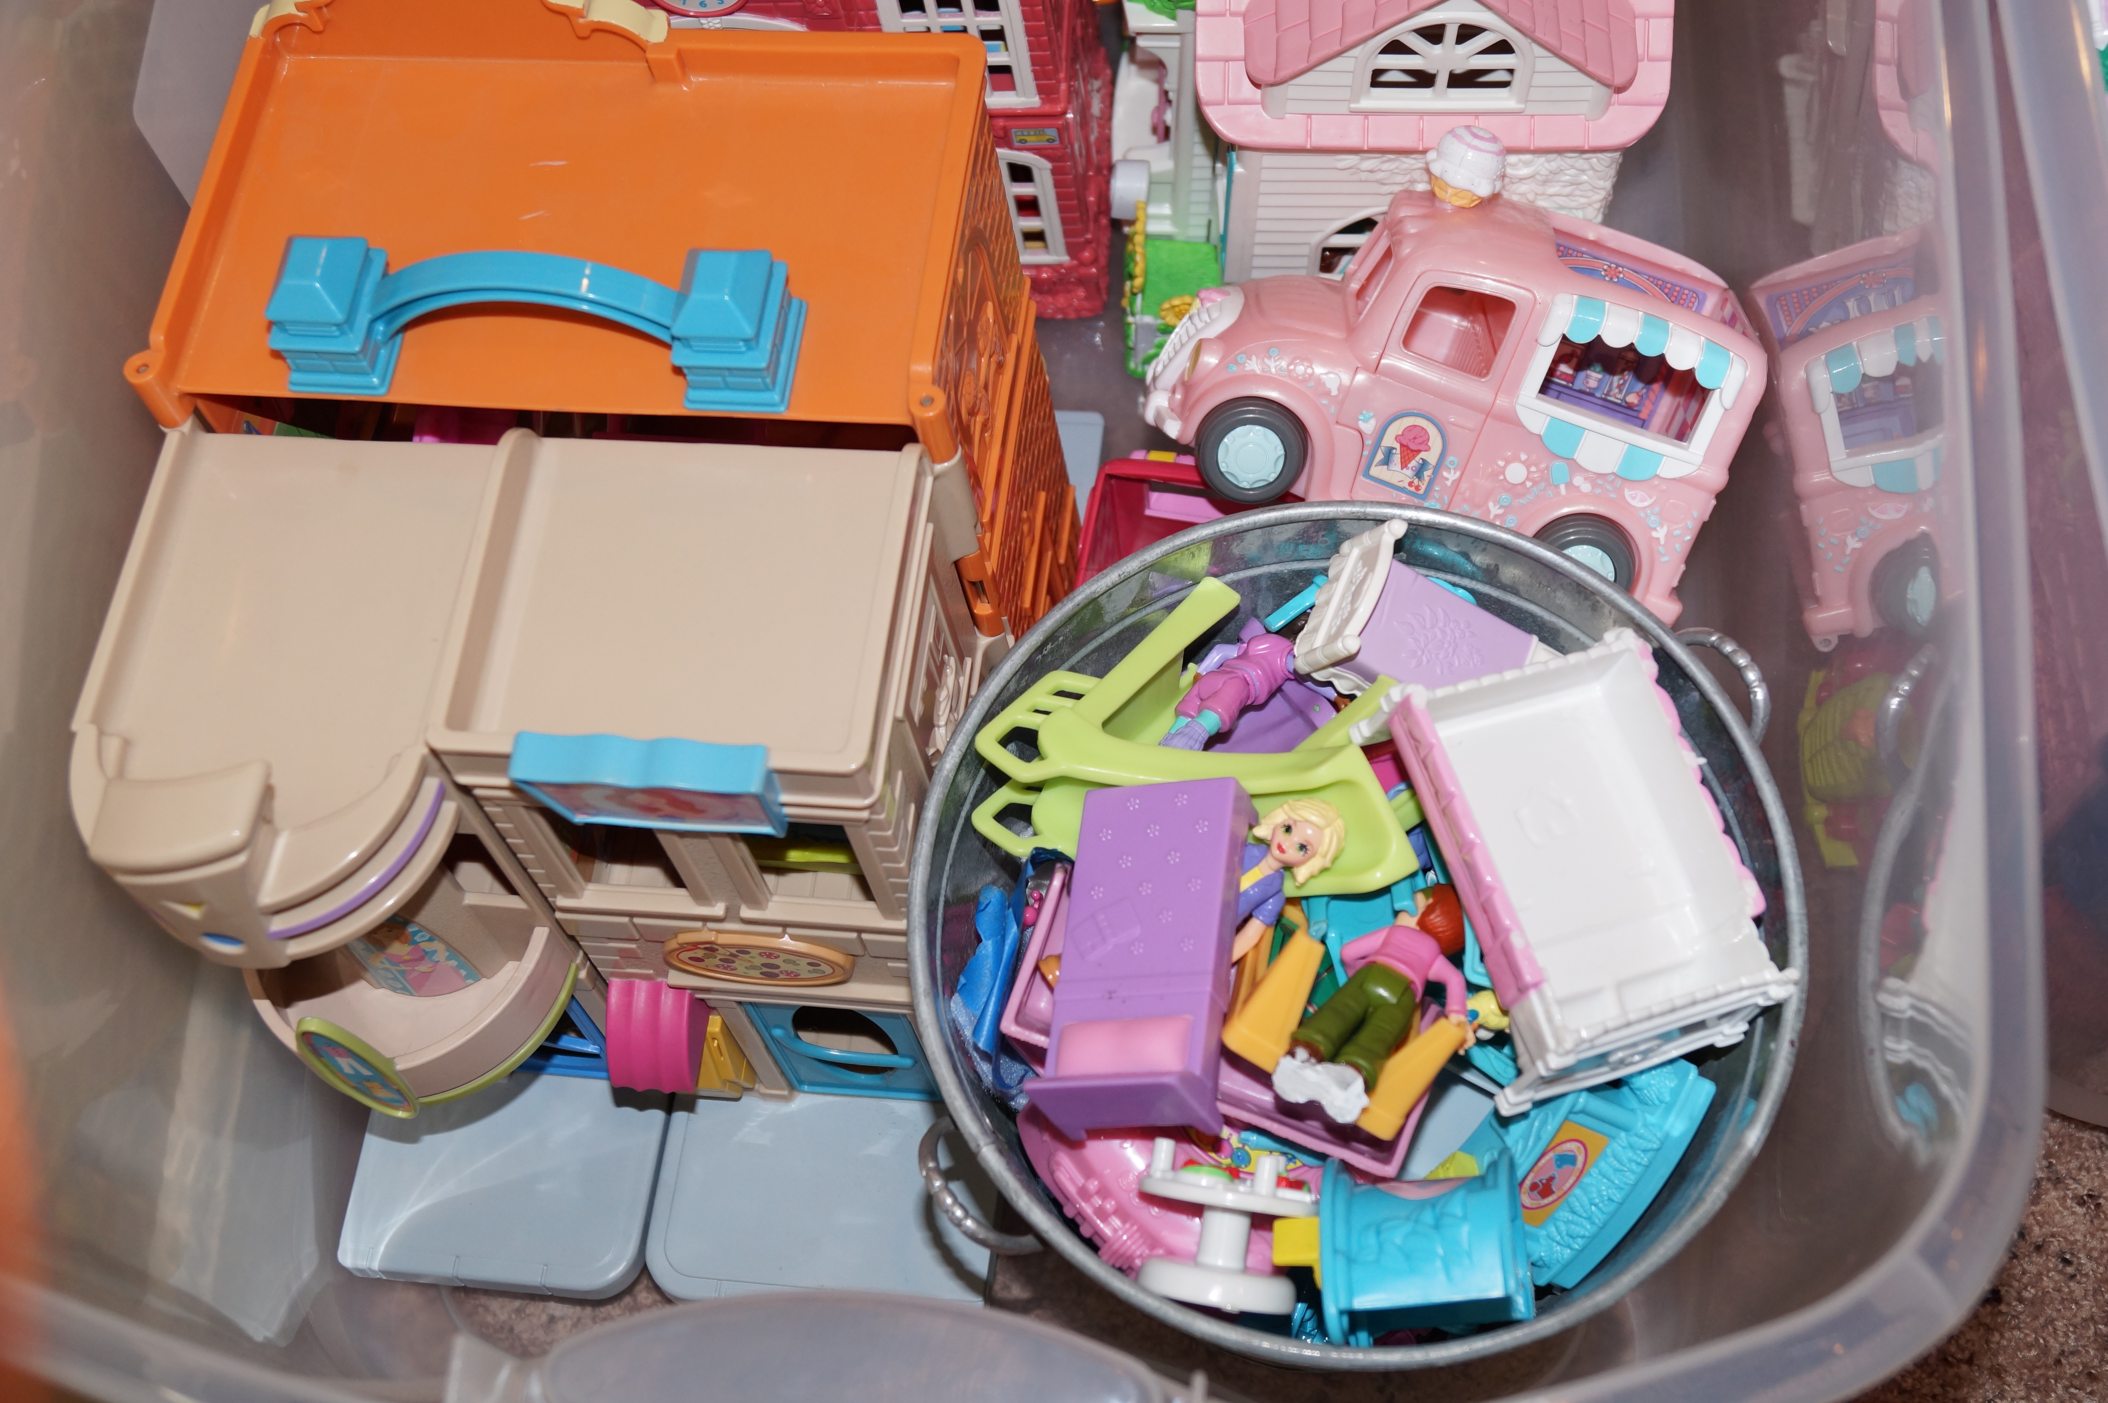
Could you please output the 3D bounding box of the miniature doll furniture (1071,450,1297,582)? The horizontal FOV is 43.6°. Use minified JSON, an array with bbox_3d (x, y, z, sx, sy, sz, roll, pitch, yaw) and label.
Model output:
[{"bbox_3d":[0.058,-0.037,1.022,0.084,0.105,0.082,3,62,9],"label":"miniature doll furniture"}]

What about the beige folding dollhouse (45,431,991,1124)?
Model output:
[{"bbox_3d":[-0.155,0.059,0.915,0.258,0.290,0.180,3,62,9],"label":"beige folding dollhouse"}]

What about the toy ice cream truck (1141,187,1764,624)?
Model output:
[{"bbox_3d":[0.150,-0.128,0.988,0.210,0.134,0.104,19,24,2],"label":"toy ice cream truck"}]

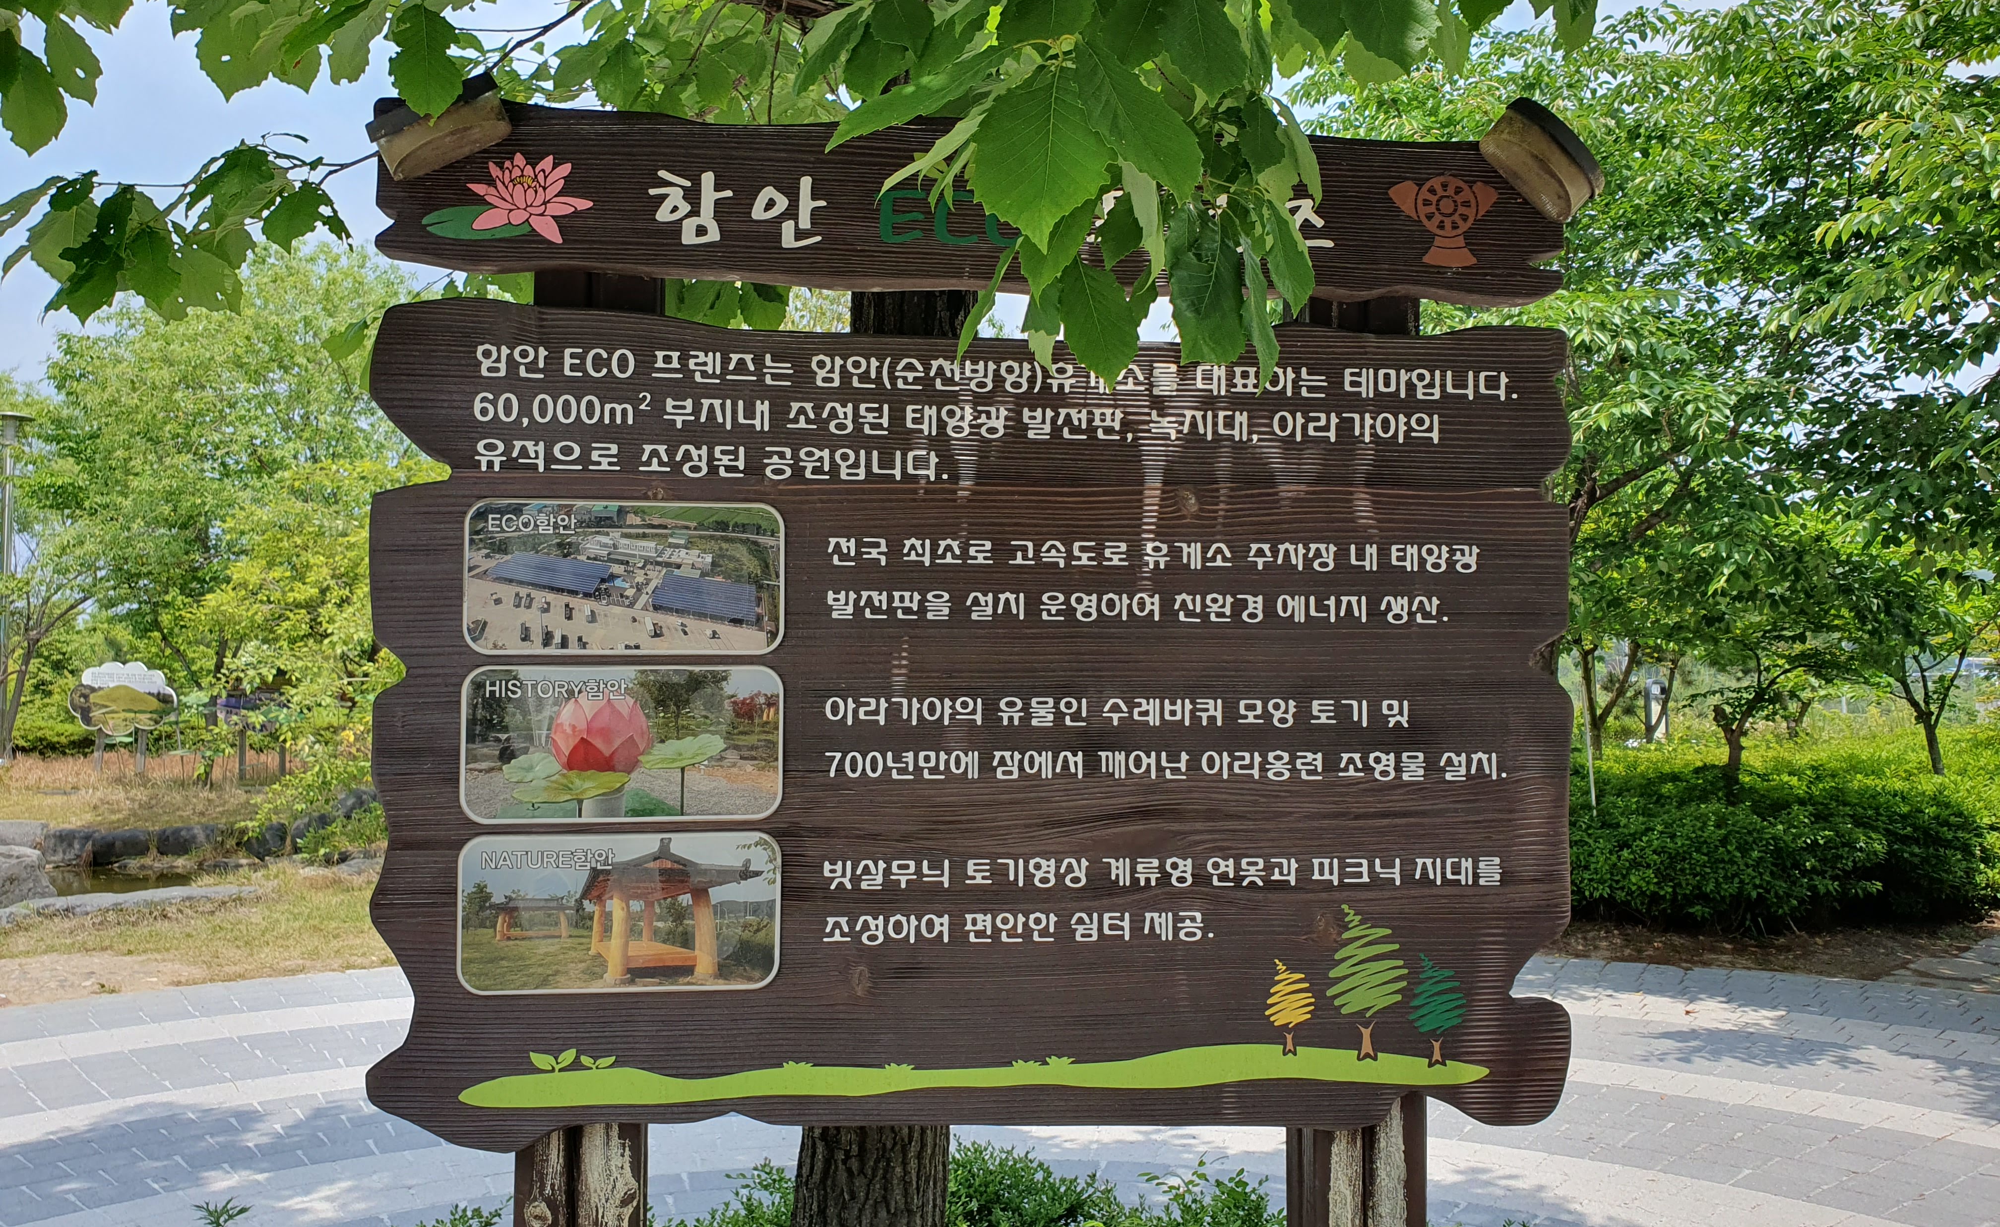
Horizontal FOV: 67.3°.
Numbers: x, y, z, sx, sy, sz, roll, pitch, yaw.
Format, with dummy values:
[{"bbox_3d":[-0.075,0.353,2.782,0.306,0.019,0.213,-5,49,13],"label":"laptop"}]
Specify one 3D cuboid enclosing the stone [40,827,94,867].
[{"bbox_3d":[-8.555,2.139,13.800,0.430,0.320,0.380,1,-3,-18],"label":"stone"}]

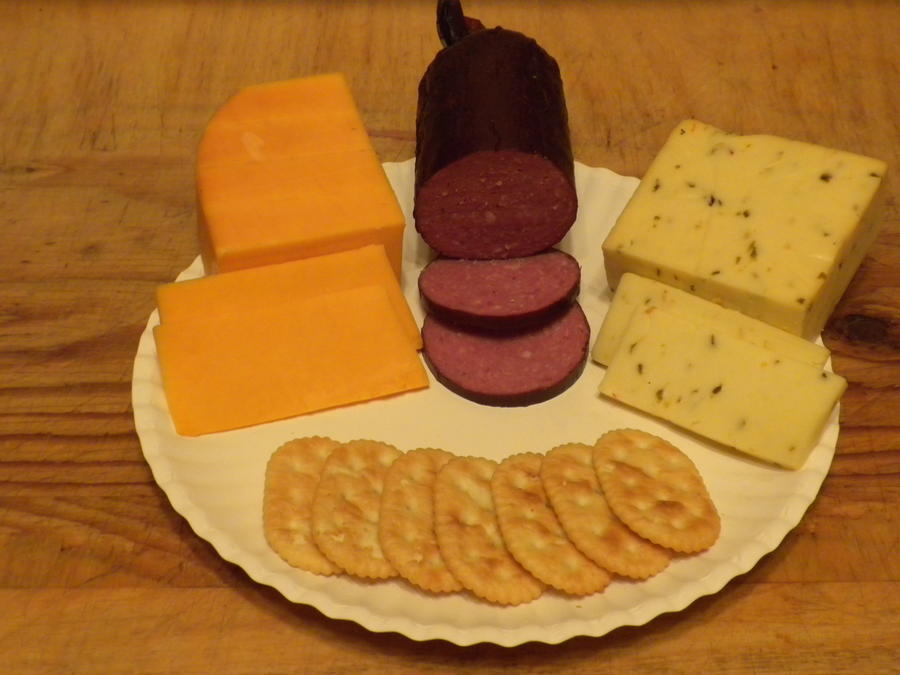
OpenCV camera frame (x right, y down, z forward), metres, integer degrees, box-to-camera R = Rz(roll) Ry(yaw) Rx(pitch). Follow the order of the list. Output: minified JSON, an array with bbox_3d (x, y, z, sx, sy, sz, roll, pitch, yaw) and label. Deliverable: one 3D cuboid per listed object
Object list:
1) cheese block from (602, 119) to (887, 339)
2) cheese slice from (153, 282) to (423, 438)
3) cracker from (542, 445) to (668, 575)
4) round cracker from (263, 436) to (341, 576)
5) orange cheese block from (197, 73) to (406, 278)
[{"bbox_3d":[0.105,-0.037,0.484,0.075,0.029,0.070,19,59,28],"label":"cheese block"},{"bbox_3d":[-0.056,0.007,0.463,0.084,0.003,0.043,-11,59,-15],"label":"cheese slice"},{"bbox_3d":[0.047,0.054,0.416,0.037,0.005,0.055,-3,41,-23],"label":"cracker"},{"bbox_3d":[-0.041,0.053,0.422,0.037,0.005,0.055,-3,43,-9],"label":"round cracker"},{"bbox_3d":[-0.061,-0.052,0.498,0.066,0.038,0.081,-12,53,-15],"label":"orange cheese block"}]

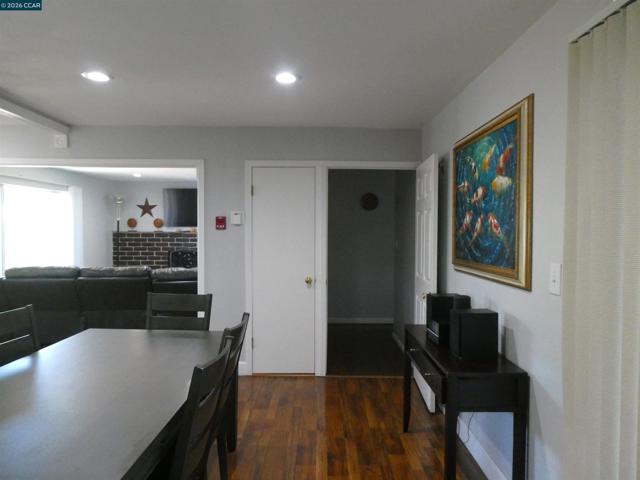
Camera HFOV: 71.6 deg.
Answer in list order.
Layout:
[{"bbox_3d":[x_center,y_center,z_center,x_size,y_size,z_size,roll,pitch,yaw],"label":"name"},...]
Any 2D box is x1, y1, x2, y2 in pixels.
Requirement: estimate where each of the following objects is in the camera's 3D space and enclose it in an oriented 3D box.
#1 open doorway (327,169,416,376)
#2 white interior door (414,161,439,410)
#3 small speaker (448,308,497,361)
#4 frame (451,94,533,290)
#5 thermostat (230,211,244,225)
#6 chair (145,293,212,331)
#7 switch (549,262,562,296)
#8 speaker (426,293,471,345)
[{"bbox_3d":[0.503,0.324,4.409,0.880,2.040,0.120,0,1,0],"label":"open doorway"},{"bbox_3d":[0.928,0.332,3.925,0.040,2.020,0.880,0,1,4],"label":"white interior door"},{"bbox_3d":[0.819,0.498,2.358,0.200,0.242,0.140,0,1,0],"label":"small speaker"},{"bbox_3d":[0.978,-0.235,2.682,0.045,0.945,1.200,0,1,0],"label":"frame"},{"bbox_3d":[-0.804,-0.214,4.335,0.122,0.127,0.033,0,1,0],"label":"thermostat"},{"bbox_3d":[-1.030,0.880,2.929,0.472,0.980,0.540,0,1,4],"label":"chair"},{"bbox_3d":[0.993,0.167,1.879,0.013,0.128,0.080,0,1,0],"label":"switch"},{"bbox_3d":[0.832,0.487,2.888,0.215,0.243,0.160,0,1,0],"label":"speaker"}]

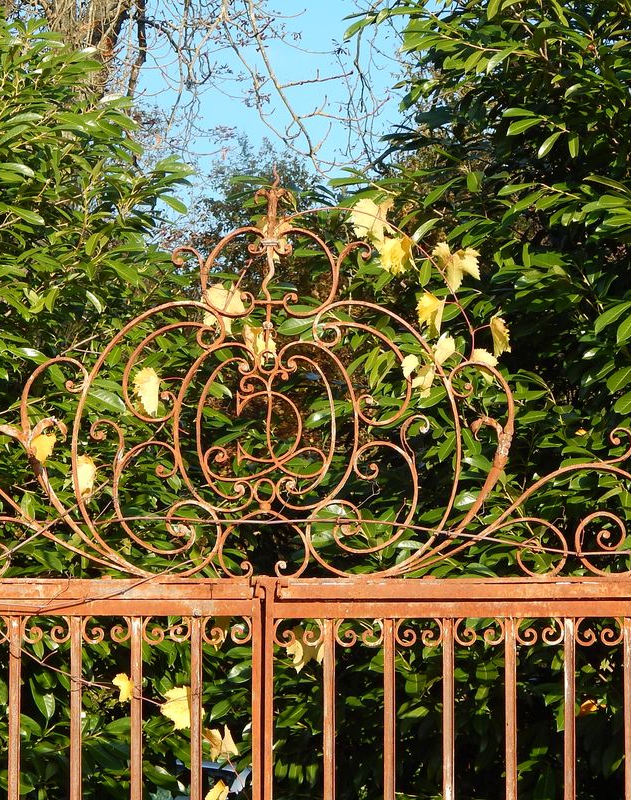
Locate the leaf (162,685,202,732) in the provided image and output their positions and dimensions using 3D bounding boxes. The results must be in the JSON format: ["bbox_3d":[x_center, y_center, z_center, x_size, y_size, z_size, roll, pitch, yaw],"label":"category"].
[{"bbox_3d":[-0.273,0.632,4.800,0.090,0.094,0.030,0,-5,0],"label":"leaf"}]

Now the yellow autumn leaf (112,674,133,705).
[{"bbox_3d":[-0.391,0.588,4.780,0.047,0.063,0.030,0,-5,0],"label":"yellow autumn leaf"}]

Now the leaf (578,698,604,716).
[{"bbox_3d":[0.639,0.709,5.400,0.065,0.042,0.045,0,-5,0],"label":"leaf"}]

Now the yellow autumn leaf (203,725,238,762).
[{"bbox_3d":[-0.193,0.703,4.800,0.074,0.076,0.045,0,-5,0],"label":"yellow autumn leaf"}]

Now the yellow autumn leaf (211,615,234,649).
[{"bbox_3d":[-0.193,0.475,4.870,0.050,0.091,0.040,0,-5,0],"label":"yellow autumn leaf"}]

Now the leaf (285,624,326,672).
[{"bbox_3d":[-0.019,0.518,4.870,0.091,0.102,0.050,0,-5,0],"label":"leaf"}]

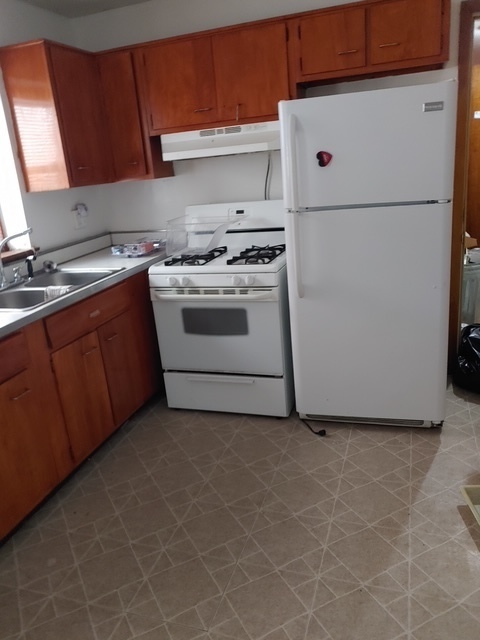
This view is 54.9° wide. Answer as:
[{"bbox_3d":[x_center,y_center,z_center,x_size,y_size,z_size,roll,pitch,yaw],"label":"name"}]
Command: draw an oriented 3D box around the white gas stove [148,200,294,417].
[{"bbox_3d":[-0.035,-0.081,2.903,0.765,1.200,0.665,1,18,19],"label":"white gas stove"}]

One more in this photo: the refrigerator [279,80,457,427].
[{"bbox_3d":[0.710,-0.307,2.593,0.759,1.680,0.750,0,17,16],"label":"refrigerator"}]

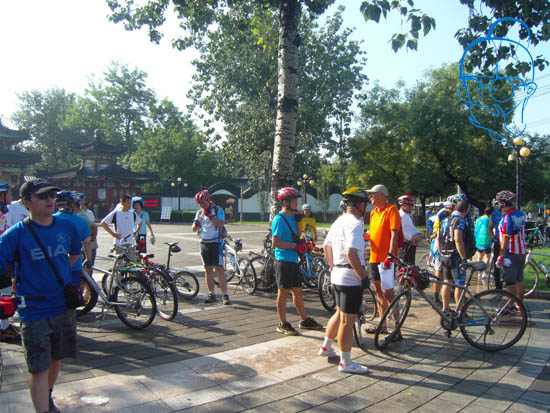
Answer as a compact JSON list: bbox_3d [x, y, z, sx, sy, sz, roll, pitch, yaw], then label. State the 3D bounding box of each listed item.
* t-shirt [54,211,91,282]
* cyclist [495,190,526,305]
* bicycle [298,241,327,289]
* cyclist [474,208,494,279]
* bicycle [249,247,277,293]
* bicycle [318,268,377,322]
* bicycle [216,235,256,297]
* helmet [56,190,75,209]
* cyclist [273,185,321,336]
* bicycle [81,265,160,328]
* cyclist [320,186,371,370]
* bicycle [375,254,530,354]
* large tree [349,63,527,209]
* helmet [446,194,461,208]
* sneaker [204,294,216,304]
[{"bbox_3d":[-2.517,0.425,5.400,0.530,0.730,0.320,0,0,-9],"label":"t-shirt"},{"bbox_3d":[3.580,0.700,6.750,0.450,1.820,0.540,0,0,35],"label":"cyclist"},{"bbox_3d":[0.530,1.100,8.700,1.700,1.030,0.580,0,0,-44],"label":"bicycle"},{"bbox_3d":[4.461,0.768,9.500,0.440,1.600,0.320,0,0,20],"label":"cyclist"},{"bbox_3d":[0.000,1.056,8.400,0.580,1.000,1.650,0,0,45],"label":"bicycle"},{"bbox_3d":[0.994,1.110,6.100,0.580,1.020,1.650,0,0,-30],"label":"bicycle"},{"bbox_3d":[-0.750,1.057,8.280,0.580,1.000,1.680,0,0,-30],"label":"bicycle"},{"bbox_3d":[-2.548,-0.091,5.400,0.210,0.180,0.280,0,0,-12],"label":"helmet"},{"bbox_3d":[0.280,0.668,5.600,0.560,1.800,0.520,0,0,22],"label":"cyclist"},{"bbox_3d":[-2.220,1.066,5.900,1.680,1.000,0.600,0,0,28],"label":"bicycle"},{"bbox_3d":[0.705,0.730,4.450,0.450,1.760,0.550,0,0,-40],"label":"cyclist"},{"bbox_3d":[1.910,1.061,4.870,1.640,1.020,0.540,0,0,6],"label":"bicycle"},{"bbox_3d":[9.900,-3.600,27.000,10.800,10.400,9.500,0,0,0],"label":"large tree"},{"bbox_3d":[2.863,-0.088,7.100,0.210,0.180,0.280,0,0,37],"label":"helmet"},{"bbox_3d":[-1.046,1.506,7.220,0.110,0.110,0.280,0,0,38],"label":"sneaker"}]

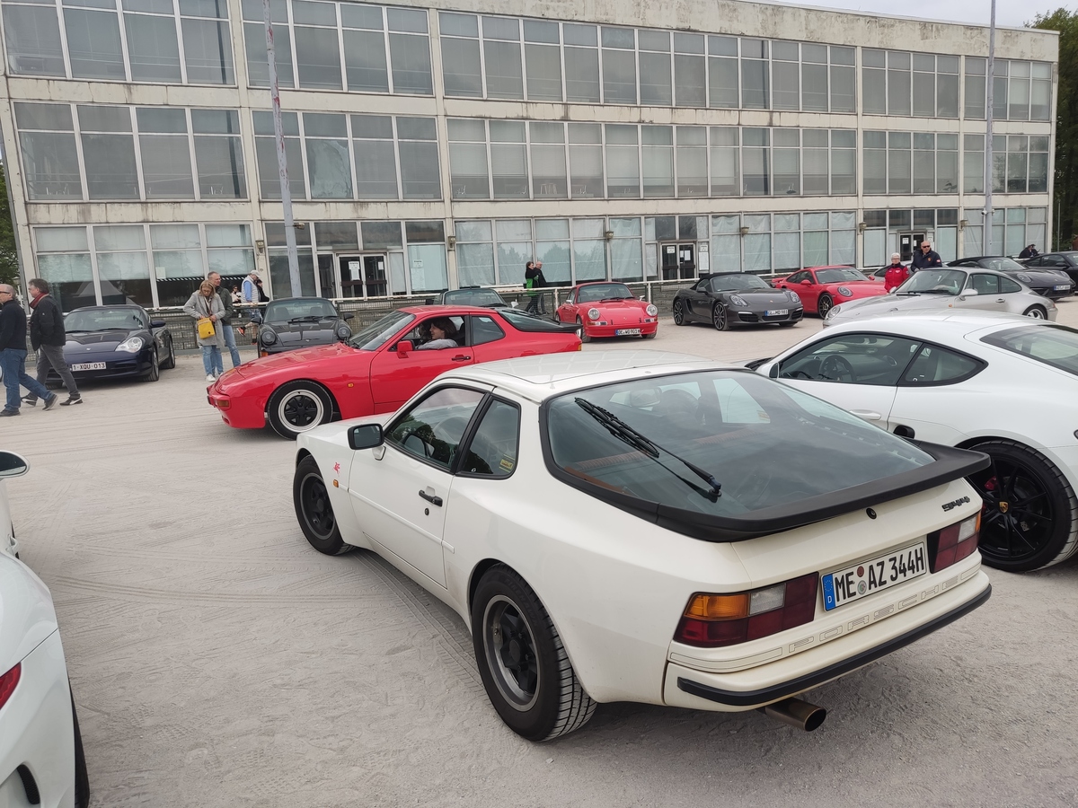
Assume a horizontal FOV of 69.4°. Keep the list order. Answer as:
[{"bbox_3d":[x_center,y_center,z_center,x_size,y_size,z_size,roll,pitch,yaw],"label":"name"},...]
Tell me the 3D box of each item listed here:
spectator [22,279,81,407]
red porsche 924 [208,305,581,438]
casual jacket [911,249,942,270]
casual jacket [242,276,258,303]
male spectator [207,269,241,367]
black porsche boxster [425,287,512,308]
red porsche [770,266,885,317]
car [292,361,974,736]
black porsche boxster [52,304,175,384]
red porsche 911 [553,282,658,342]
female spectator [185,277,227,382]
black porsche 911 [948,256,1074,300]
[{"bbox_3d":[-7.036,-0.885,11.200,0.650,1.770,0.520,-7,10,-22],"label":"spectator"},{"bbox_3d":[-1.640,-0.465,9.420,4.200,1.270,1.735,-6,10,-17],"label":"red porsche 924"},{"bbox_3d":[7.368,-2.604,14.800,0.600,0.750,0.330,0,10,17],"label":"casual jacket"},{"bbox_3d":[-7.033,-2.811,19.035,0.400,0.680,0.500,-6,8,-18],"label":"casual jacket"},{"bbox_3d":[-5.655,-1.463,14.087,0.400,1.830,0.560,2,10,35],"label":"male spectator"},{"bbox_3d":[-1.480,-1.800,16.600,1.650,1.290,4.220,-5,10,-15],"label":"black porsche boxster"},{"bbox_3d":[7.784,-3.004,20.650,1.890,1.300,4.480,-4,10,-9],"label":"red porsche"},{"bbox_3d":[-0.030,0.352,4.176,1.750,1.275,4.200,-9,11,-31],"label":"car"},{"bbox_3d":[-7.874,-1.141,14.349,1.800,1.300,4.360,-6,10,-18],"label":"black porsche boxster"},{"bbox_3d":[1.426,-2.128,17.650,1.650,1.320,4.150,-5,9,-12],"label":"red porsche 911"},{"bbox_3d":[-5.527,-1.222,13.000,0.620,1.670,0.450,-6,10,-20],"label":"female spectator"},{"bbox_3d":[13.200,-3.640,22.700,1.830,1.290,4.490,-6,10,-16],"label":"black porsche 911"}]

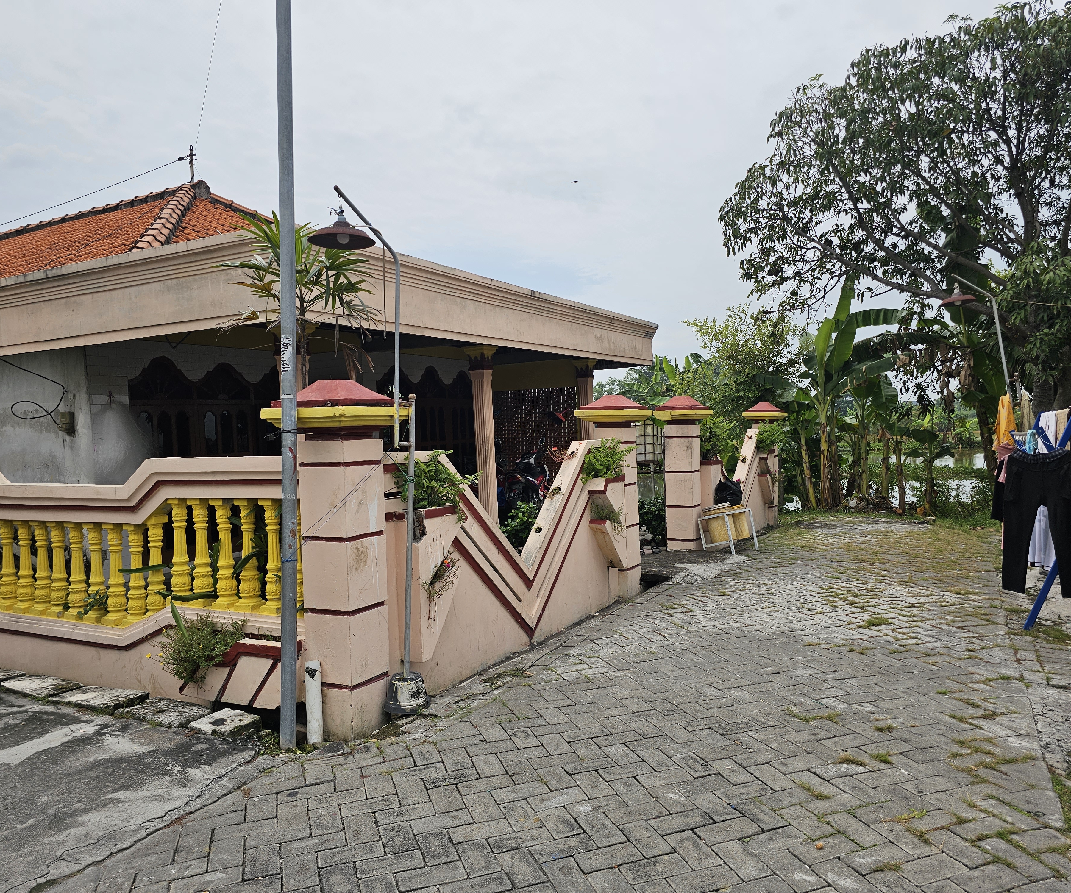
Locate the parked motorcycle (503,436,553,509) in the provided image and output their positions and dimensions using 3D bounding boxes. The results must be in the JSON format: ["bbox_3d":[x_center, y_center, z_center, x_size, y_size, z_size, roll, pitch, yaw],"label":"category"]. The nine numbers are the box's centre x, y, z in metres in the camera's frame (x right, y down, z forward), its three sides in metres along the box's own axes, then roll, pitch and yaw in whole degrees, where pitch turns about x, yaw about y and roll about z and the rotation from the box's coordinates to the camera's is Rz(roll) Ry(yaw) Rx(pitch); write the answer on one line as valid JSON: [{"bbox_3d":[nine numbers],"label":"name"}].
[{"bbox_3d":[-0.046,0.496,11.216,0.700,1.140,1.900,-1,1,15],"label":"parked motorcycle"}]

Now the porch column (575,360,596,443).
[{"bbox_3d":[0.845,-0.173,12.908,0.260,2.450,0.260,-1,2,28],"label":"porch column"}]

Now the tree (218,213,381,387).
[{"bbox_3d":[-1.558,-0.109,5.248,1.050,2.800,1.050,-2,1,-16],"label":"tree"}]

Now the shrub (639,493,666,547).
[{"bbox_3d":[1.294,0.803,8.700,0.500,0.600,0.500,-1,2,28],"label":"shrub"}]

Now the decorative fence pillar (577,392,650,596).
[{"bbox_3d":[0.695,0.425,6.766,0.496,1.713,0.496,-1,2,28],"label":"decorative fence pillar"}]

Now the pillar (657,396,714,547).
[{"bbox_3d":[1.543,0.279,8.268,0.496,1.561,0.496,-1,2,28],"label":"pillar"}]

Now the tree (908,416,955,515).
[{"bbox_3d":[5.366,0.258,10.700,0.600,1.360,0.640,-1,2,28],"label":"tree"}]

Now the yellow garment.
[{"bbox_3d":[4.152,-0.218,7.000,0.210,0.480,0.180,-1,2,31],"label":"yellow garment"}]

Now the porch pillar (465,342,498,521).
[{"bbox_3d":[-0.637,-0.058,9.761,0.295,2.330,0.295,-1,2,28],"label":"porch pillar"}]

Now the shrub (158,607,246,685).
[{"bbox_3d":[-1.646,0.985,3.905,0.350,0.350,0.240,-1,2,28],"label":"shrub"}]

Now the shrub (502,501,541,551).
[{"bbox_3d":[-0.133,0.794,7.300,0.460,0.580,0.480,-2,2,0],"label":"shrub"}]

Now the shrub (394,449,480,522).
[{"bbox_3d":[-0.519,0.208,4.168,0.240,0.355,0.450,-1,2,28],"label":"shrub"}]

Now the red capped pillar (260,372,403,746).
[{"bbox_3d":[-0.945,0.536,3.926,0.496,1.717,0.496,-1,2,28],"label":"red capped pillar"}]

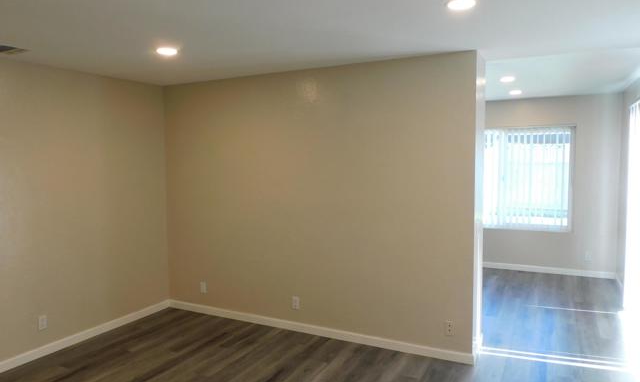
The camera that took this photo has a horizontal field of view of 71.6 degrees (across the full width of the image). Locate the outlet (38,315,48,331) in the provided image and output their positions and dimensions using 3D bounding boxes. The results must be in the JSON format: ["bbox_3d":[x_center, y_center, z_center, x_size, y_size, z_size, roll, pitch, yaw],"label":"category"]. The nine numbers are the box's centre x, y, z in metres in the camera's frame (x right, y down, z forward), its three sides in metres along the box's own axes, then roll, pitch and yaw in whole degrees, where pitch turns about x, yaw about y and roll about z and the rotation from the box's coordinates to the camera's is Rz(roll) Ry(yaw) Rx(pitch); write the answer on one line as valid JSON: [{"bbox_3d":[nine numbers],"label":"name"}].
[{"bbox_3d":[-2.324,1.114,3.735,0.009,0.120,0.075,2,5,27],"label":"outlet"}]

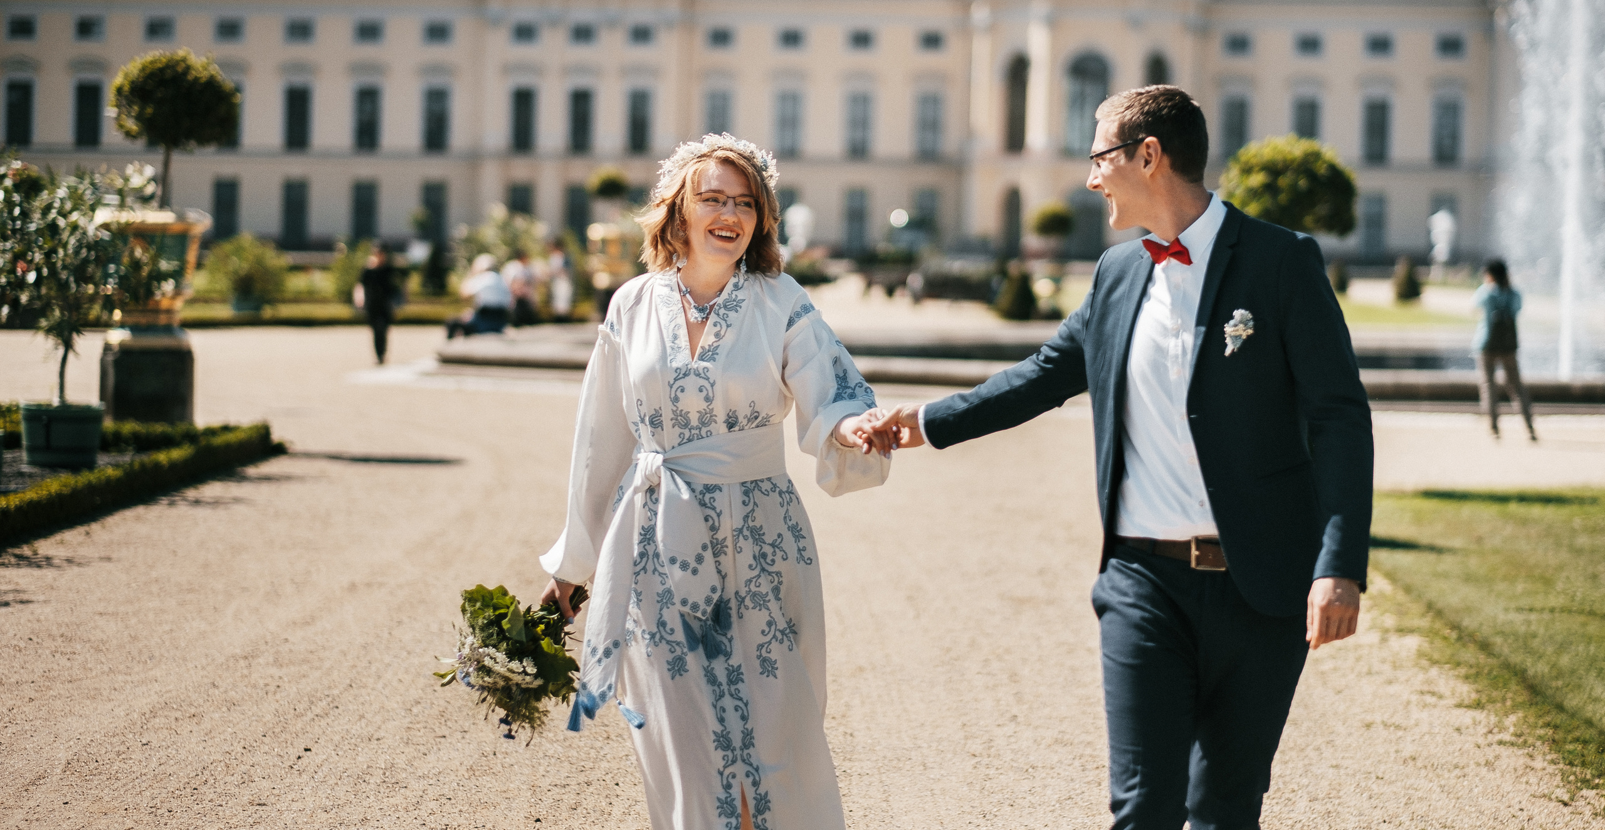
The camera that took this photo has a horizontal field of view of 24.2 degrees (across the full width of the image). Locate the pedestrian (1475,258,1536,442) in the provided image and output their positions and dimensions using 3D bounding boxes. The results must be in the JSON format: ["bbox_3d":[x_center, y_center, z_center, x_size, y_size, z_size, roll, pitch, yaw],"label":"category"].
[{"bbox_3d":[6.332,-0.582,33.800,0.520,1.640,0.420,0,3,-27],"label":"pedestrian"}]

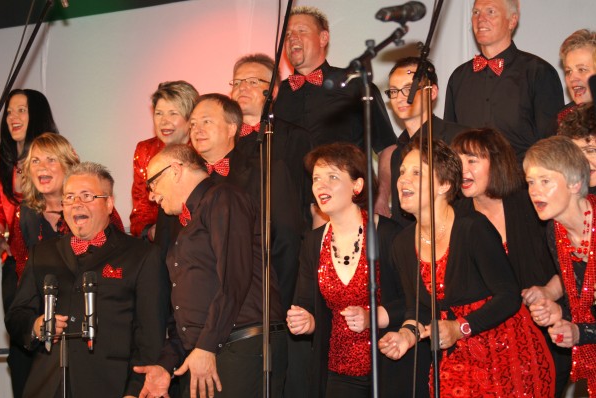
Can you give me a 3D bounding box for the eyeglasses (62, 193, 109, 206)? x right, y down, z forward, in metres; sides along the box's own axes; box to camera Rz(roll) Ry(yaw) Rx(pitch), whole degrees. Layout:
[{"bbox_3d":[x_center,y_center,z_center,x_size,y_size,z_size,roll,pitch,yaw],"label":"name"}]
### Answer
[{"bbox_3d":[-0.689,0.003,6.950,0.140,0.042,0.140,-11,-4,30],"label":"eyeglasses"}]

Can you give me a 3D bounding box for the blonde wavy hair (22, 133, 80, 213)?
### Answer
[{"bbox_3d":[-0.848,-0.091,7.300,0.205,0.270,0.220,-3,-3,22],"label":"blonde wavy hair"}]

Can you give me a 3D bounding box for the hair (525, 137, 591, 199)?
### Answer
[{"bbox_3d":[0.798,-0.098,6.550,0.175,0.190,0.220,-4,6,44],"label":"hair"}]

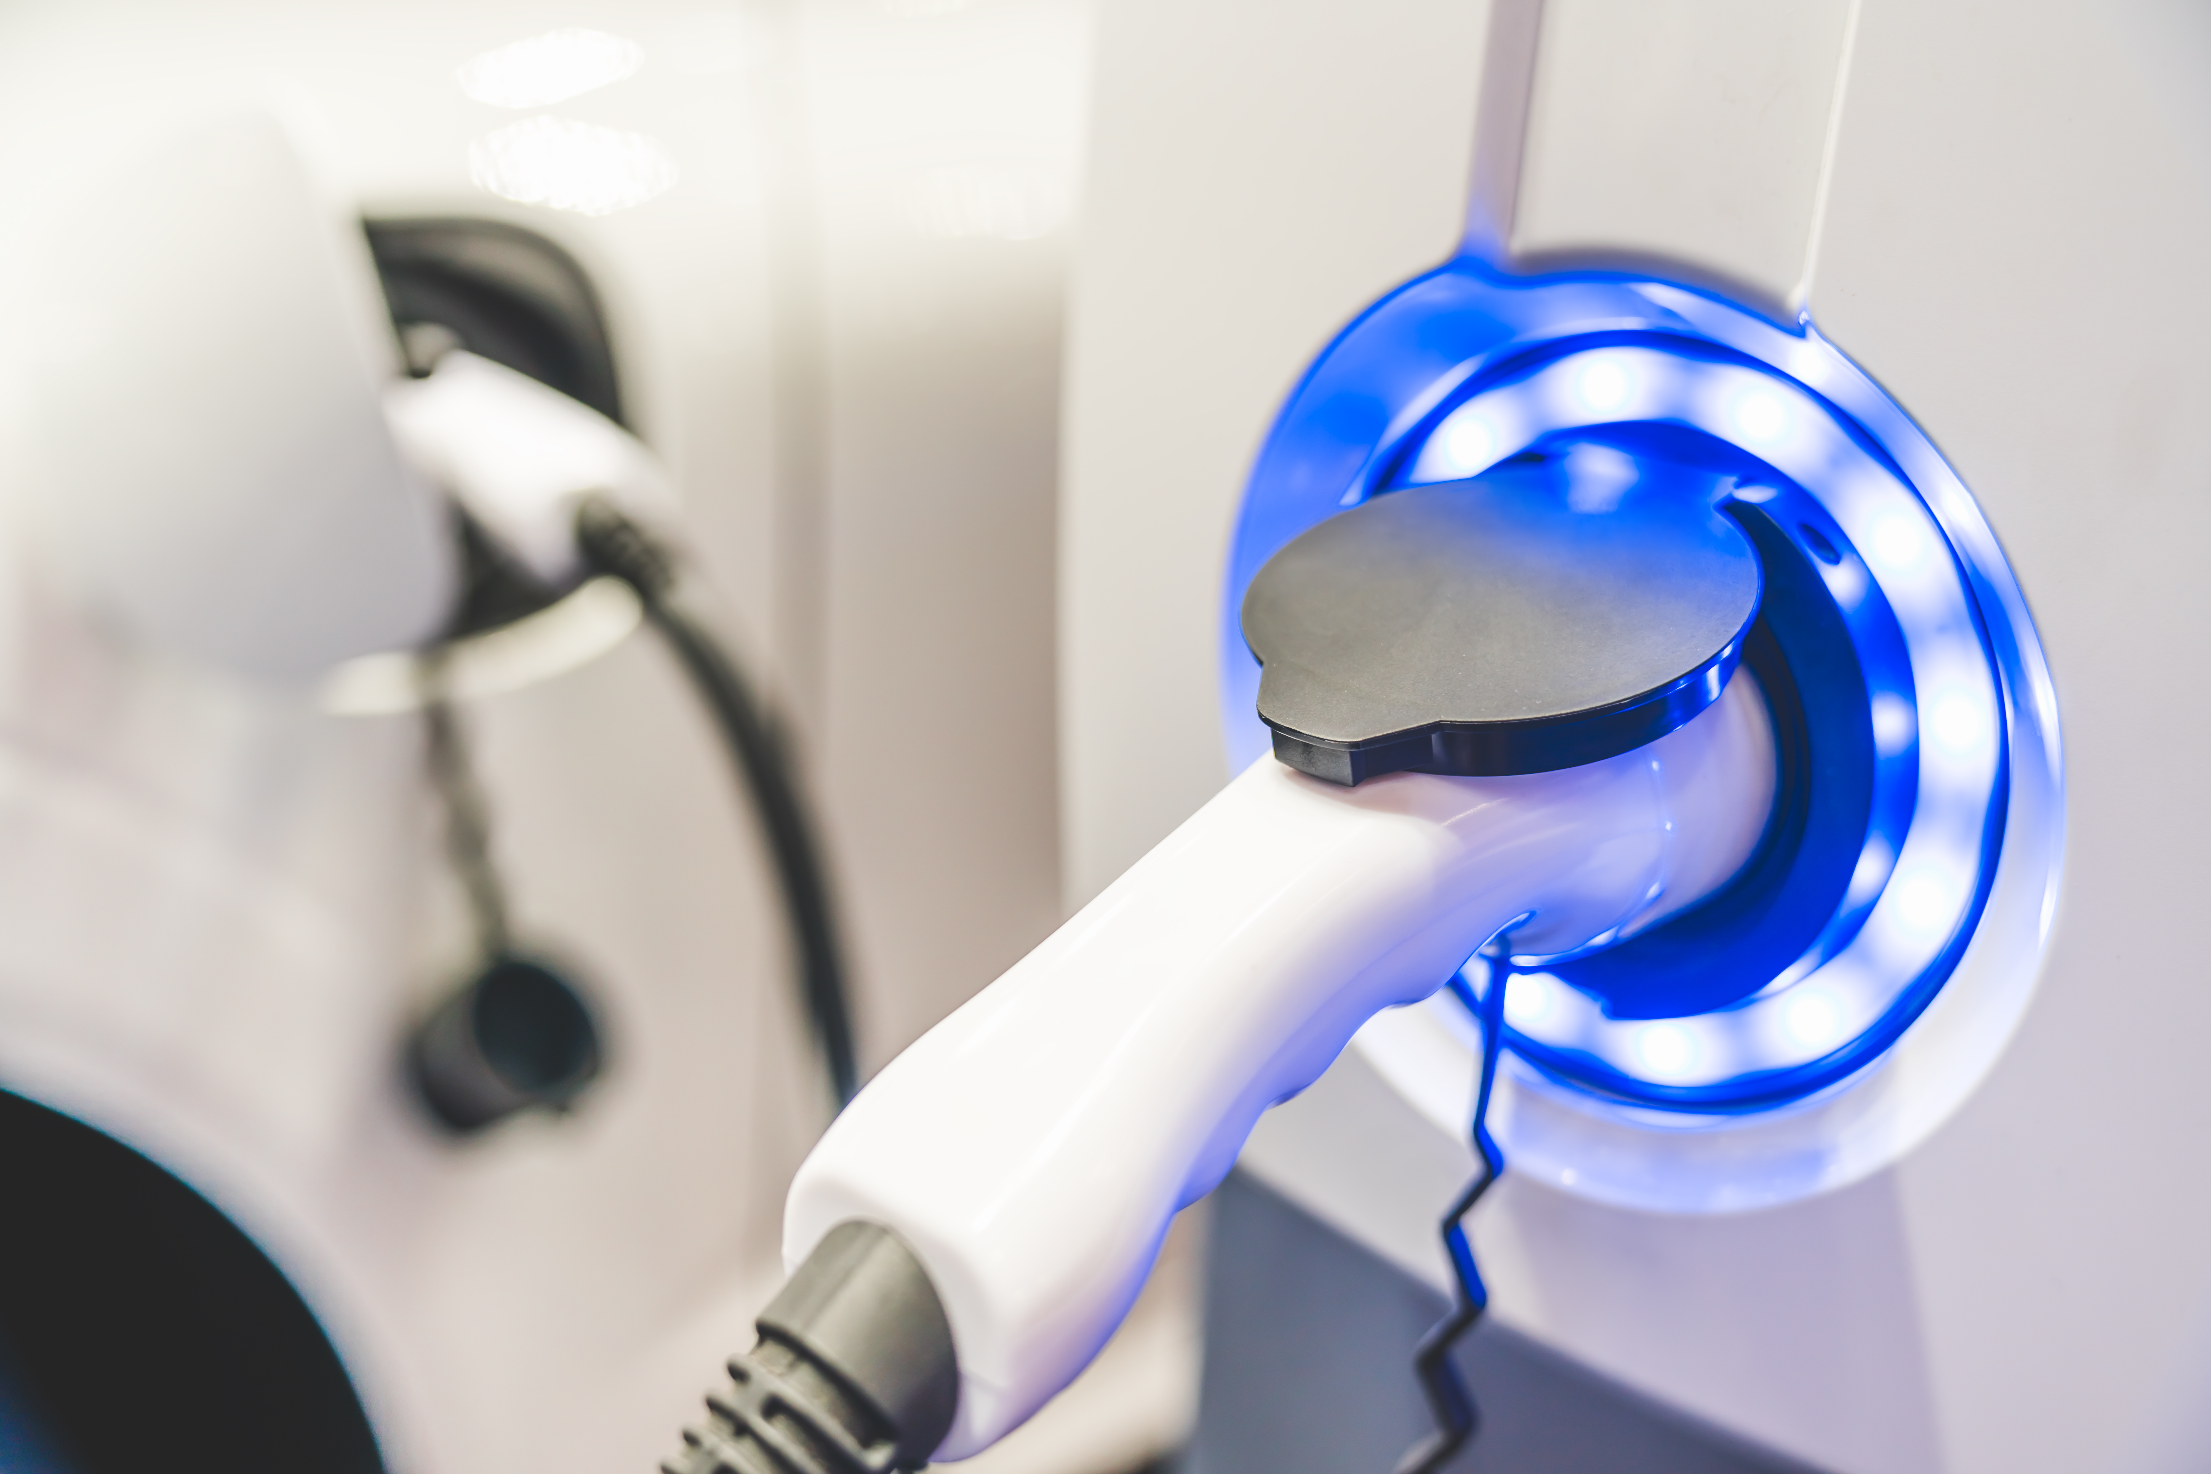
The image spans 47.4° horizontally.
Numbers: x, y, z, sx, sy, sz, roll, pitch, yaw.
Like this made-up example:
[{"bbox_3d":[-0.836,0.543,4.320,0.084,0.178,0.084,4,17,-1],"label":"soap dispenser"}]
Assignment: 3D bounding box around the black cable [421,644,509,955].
[{"bbox_3d":[-0.254,0.025,1.000,0.016,0.134,0.016,-13,21,-14],"label":"black cable"}]

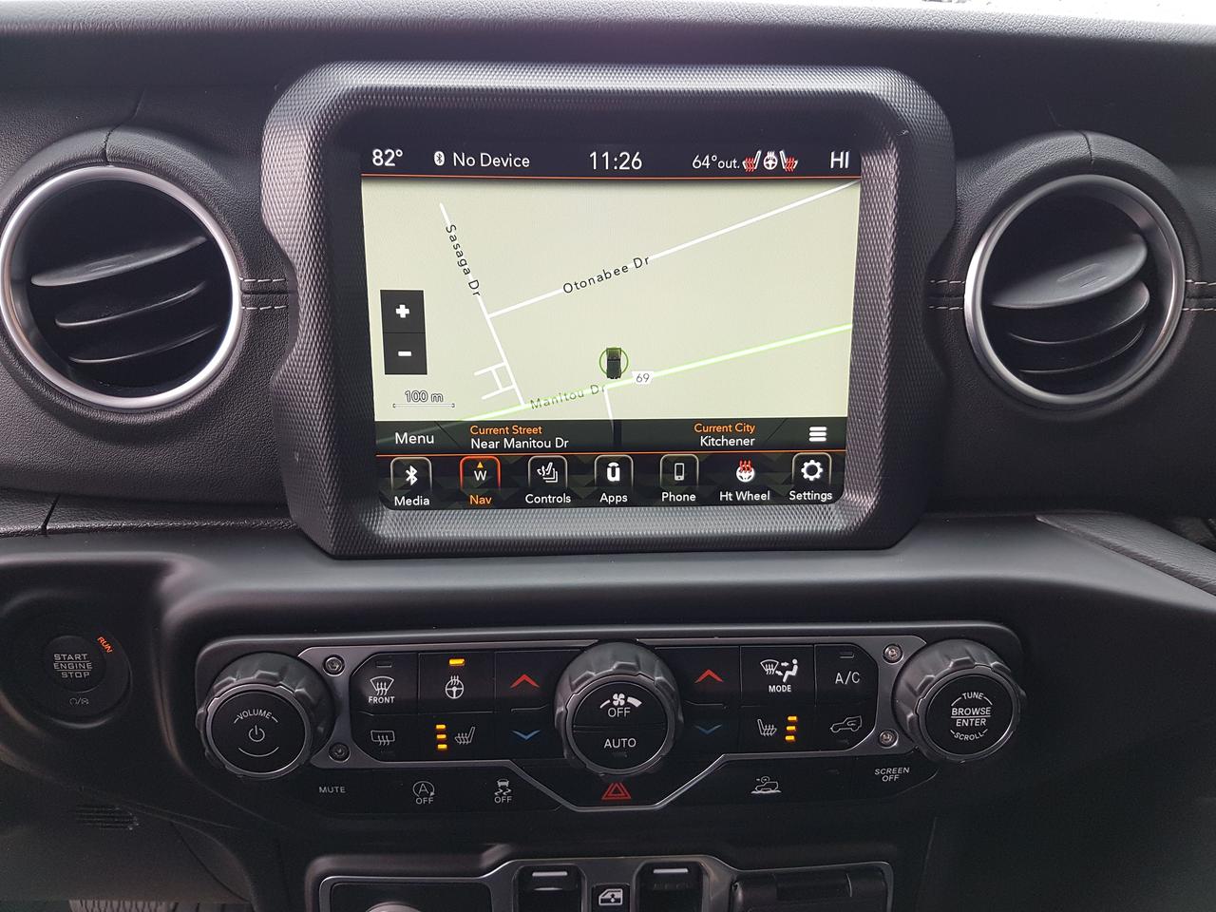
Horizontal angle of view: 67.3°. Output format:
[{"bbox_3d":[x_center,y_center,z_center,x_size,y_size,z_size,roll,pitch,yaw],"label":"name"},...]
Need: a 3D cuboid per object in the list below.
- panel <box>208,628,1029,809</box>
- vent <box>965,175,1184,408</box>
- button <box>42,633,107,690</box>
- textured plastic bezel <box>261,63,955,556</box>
[{"bbox_3d":[0.004,0.092,0.305,0.282,0.066,0.032,-1,6,-3],"label":"panel"},{"bbox_3d":[0.164,-0.059,0.333,0.080,0.080,0.030,-1,9,-3],"label":"vent"},{"bbox_3d":[-0.192,0.074,0.332,0.023,0.022,0.010,-1,12,-3],"label":"button"},{"bbox_3d":[0.001,-0.048,0.325,0.230,0.167,0.036,-1,12,-3],"label":"textured plastic bezel"}]

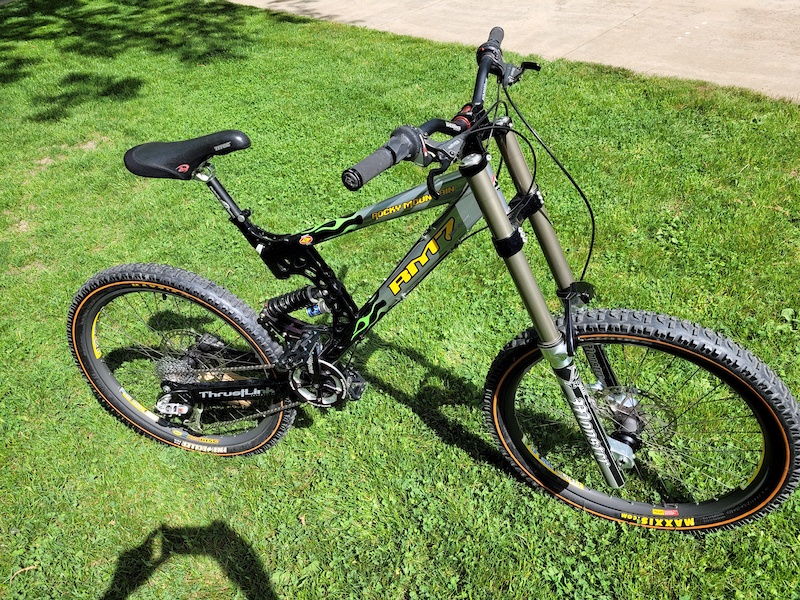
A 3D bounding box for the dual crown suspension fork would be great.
[{"bbox_3d":[0.343,0.054,1.259,0.140,0.862,0.185,-10,31,35],"label":"dual crown suspension fork"}]

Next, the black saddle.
[{"bbox_3d":[-0.441,-0.300,1.265,0.283,0.075,0.137,-2,33,18],"label":"black saddle"}]

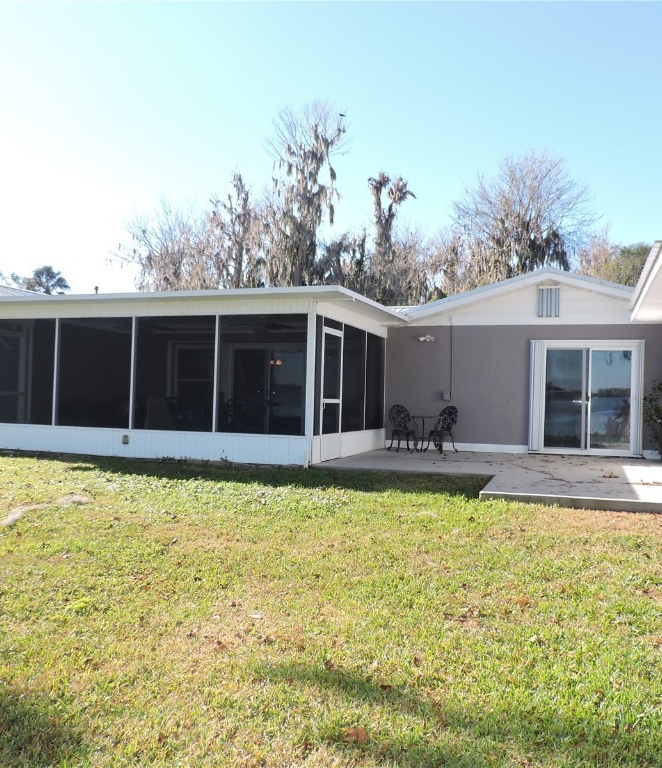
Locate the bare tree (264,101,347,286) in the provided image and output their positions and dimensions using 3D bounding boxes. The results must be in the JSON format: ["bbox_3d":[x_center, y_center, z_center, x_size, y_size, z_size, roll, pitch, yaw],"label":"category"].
[{"bbox_3d":[-1.642,-6.989,39.788,4.845,17.976,4.845,1,-1,-3],"label":"bare tree"}]

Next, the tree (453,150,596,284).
[{"bbox_3d":[9.651,-4.839,35.834,7.200,14.008,7.200,1,-1,15],"label":"tree"}]

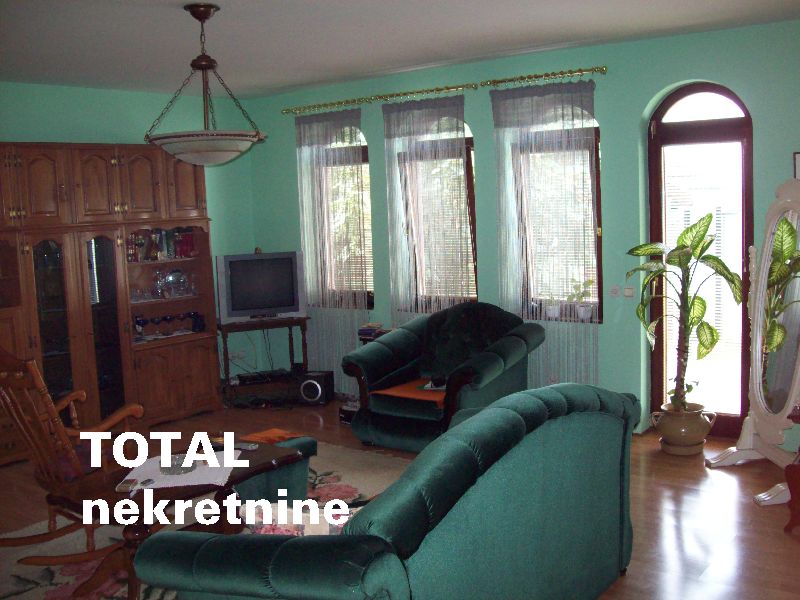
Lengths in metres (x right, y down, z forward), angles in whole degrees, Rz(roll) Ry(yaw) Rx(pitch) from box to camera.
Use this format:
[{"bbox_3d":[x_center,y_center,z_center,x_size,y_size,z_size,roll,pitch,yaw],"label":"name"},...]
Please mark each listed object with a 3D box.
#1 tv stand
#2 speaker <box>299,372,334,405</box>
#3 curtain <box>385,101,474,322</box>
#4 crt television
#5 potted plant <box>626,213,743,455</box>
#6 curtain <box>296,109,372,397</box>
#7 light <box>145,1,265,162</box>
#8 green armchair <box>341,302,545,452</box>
[{"bbox_3d":[-1.158,0.489,7.150,0.760,0.650,0.400,-4,8,-13],"label":"tv stand"},{"bbox_3d":[-0.691,0.706,6.853,0.220,0.260,0.250,-1,8,10],"label":"speaker"},{"bbox_3d":[0.220,-0.321,6.319,0.760,2.360,0.100,3,9,37],"label":"curtain"},{"bbox_3d":[-1.193,-0.126,7.115,0.700,0.565,0.460,-4,8,-13],"label":"crt television"},{"bbox_3d":[1.754,0.207,5.155,0.690,1.480,0.640,3,9,37],"label":"potted plant"},{"bbox_3d":[-0.548,-0.364,6.899,0.710,2.360,0.100,3,9,37],"label":"curtain"},{"bbox_3d":[-0.901,-0.989,3.848,0.540,0.730,0.540,3,9,37],"label":"light"},{"bbox_3d":[0.300,0.498,5.692,1.100,0.890,0.920,3,9,34],"label":"green armchair"}]

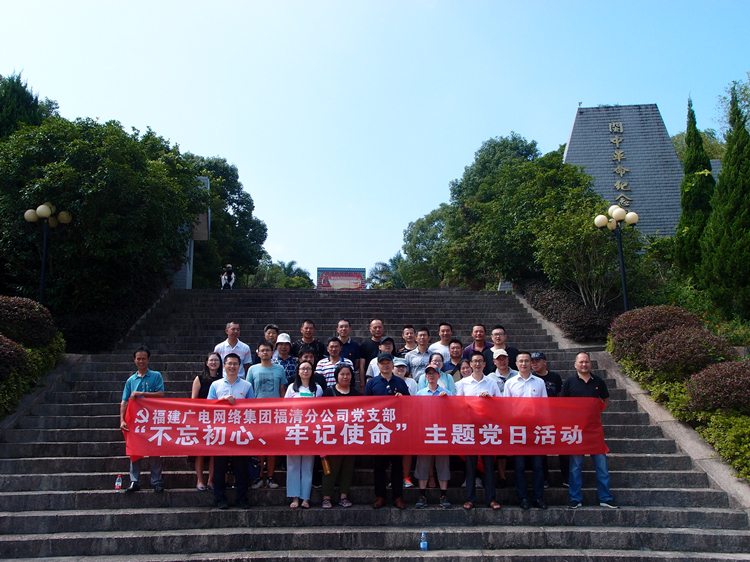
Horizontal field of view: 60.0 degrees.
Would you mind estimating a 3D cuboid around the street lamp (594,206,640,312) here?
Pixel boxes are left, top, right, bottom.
[{"bbox_3d":[4.826,-0.002,12.932,0.860,3.122,0.860,1,-13,-3],"label":"street lamp"}]

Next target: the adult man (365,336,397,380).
[{"bbox_3d":[0.117,1.515,8.015,0.480,1.671,0.320,0,-13,-2],"label":"adult man"}]

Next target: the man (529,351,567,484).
[{"bbox_3d":[2.032,1.617,7.698,0.500,1.572,0.320,-2,-12,7],"label":"man"}]

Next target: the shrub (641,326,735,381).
[{"bbox_3d":[5.116,1.215,10.672,1.420,0.925,1.280,0,-12,0],"label":"shrub"}]

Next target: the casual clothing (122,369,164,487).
[{"bbox_3d":[-2.740,1.719,7.690,0.510,1.359,0.340,1,-12,-9],"label":"casual clothing"}]

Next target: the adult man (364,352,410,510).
[{"bbox_3d":[0.148,1.683,7.403,0.530,1.734,0.340,0,-12,0],"label":"adult man"}]

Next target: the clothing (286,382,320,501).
[{"bbox_3d":[-0.824,1.814,7.387,0.430,1.307,0.280,0,-12,-3],"label":"clothing"}]

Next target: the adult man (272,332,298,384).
[{"bbox_3d":[-1.140,1.507,8.184,0.500,1.698,0.300,1,-12,-3],"label":"adult man"}]

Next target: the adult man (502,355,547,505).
[{"bbox_3d":[1.717,1.678,7.414,0.530,1.748,0.360,-2,-12,6],"label":"adult man"}]

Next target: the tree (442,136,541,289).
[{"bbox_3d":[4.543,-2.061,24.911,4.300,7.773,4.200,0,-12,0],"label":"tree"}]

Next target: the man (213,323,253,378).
[{"bbox_3d":[-1.808,1.378,8.303,0.500,1.714,0.320,1,-13,-5],"label":"man"}]

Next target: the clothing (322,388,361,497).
[{"bbox_3d":[-0.384,1.786,7.234,0.470,1.210,0.320,1,-13,-3],"label":"clothing"}]

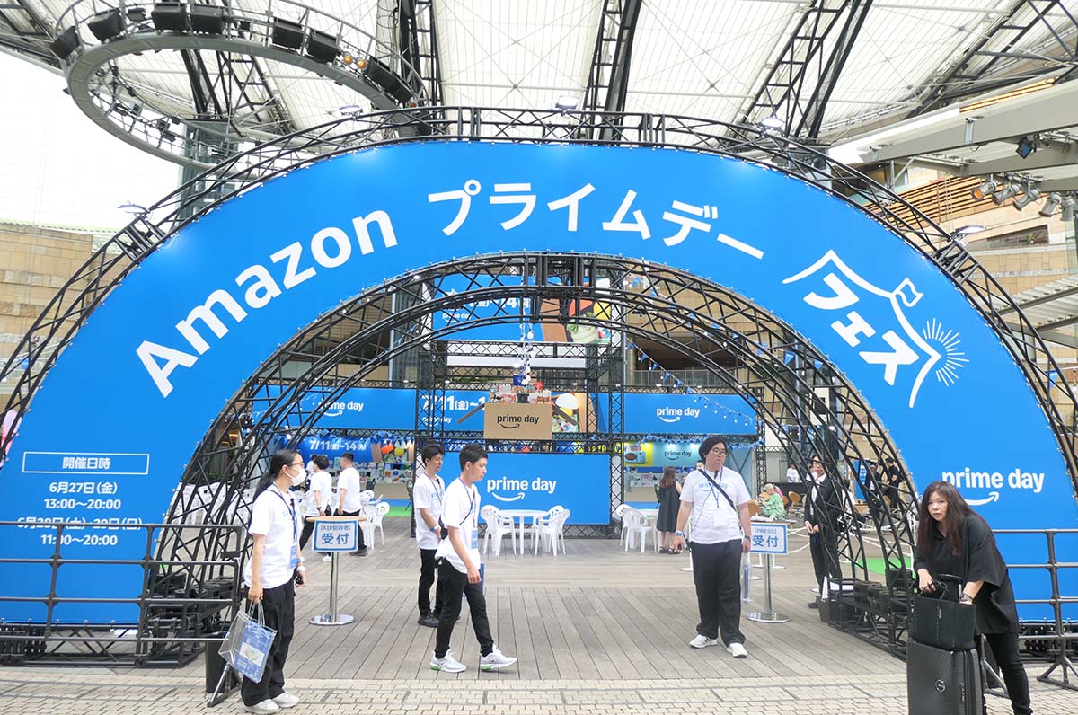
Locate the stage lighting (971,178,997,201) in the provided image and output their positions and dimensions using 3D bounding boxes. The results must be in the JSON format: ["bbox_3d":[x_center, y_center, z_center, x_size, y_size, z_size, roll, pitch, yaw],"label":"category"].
[{"bbox_3d":[7.945,-3.000,12.800,0.440,0.230,0.220,-33,-11,1],"label":"stage lighting"}]

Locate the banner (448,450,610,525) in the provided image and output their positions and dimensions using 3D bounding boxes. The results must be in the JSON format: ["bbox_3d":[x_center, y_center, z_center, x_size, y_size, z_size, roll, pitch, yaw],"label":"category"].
[{"bbox_3d":[-0.344,2.901,15.884,3.867,1.548,0.060,1,-9,-3],"label":"banner"}]

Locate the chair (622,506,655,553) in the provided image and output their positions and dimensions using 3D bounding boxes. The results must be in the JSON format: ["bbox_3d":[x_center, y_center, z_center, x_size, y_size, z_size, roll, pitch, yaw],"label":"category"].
[{"bbox_3d":[1.852,3.201,13.342,0.540,0.800,0.540,-7,-12,41],"label":"chair"}]

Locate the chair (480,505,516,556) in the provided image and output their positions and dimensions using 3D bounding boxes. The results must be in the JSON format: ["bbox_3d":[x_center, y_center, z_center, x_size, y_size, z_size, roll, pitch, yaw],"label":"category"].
[{"bbox_3d":[-0.714,3.061,12.680,0.540,0.820,0.540,7,-11,-35],"label":"chair"}]

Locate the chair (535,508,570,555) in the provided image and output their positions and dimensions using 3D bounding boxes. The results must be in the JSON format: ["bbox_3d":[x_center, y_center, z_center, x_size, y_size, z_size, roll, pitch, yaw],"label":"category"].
[{"bbox_3d":[0.228,3.085,12.735,0.540,0.810,0.540,-4,-10,26],"label":"chair"}]

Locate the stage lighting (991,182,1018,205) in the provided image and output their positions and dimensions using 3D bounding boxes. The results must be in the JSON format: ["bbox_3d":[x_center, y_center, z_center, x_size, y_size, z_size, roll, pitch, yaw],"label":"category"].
[{"bbox_3d":[8.313,-2.936,12.800,0.440,0.230,0.220,-34,-24,24],"label":"stage lighting"}]

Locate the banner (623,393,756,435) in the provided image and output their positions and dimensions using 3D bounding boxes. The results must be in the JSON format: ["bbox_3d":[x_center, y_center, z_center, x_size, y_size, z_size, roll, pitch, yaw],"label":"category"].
[{"bbox_3d":[5.461,2.128,26.599,5.291,1.441,0.060,1,-9,-3],"label":"banner"}]

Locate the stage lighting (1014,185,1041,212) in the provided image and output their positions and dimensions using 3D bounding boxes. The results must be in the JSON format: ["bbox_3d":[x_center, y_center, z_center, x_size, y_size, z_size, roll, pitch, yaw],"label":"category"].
[{"bbox_3d":[8.697,-2.848,12.800,0.220,0.230,0.440,10,-47,-48],"label":"stage lighting"}]

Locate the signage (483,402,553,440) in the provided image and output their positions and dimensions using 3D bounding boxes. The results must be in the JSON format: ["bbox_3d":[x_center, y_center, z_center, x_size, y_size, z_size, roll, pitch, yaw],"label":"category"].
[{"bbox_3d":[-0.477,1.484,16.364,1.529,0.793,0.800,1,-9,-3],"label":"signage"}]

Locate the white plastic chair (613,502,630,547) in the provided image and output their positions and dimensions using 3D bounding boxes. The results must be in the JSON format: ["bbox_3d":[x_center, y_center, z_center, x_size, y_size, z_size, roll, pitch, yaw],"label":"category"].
[{"bbox_3d":[1.837,3.306,14.060,0.540,0.810,0.540,3,-9,-15],"label":"white plastic chair"}]

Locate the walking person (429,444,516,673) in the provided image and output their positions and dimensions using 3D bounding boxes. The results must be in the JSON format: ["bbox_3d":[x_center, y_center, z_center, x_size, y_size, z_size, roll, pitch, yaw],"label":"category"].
[{"bbox_3d":[-0.505,1.542,5.634,0.620,1.700,0.480,-1,-9,8],"label":"walking person"}]

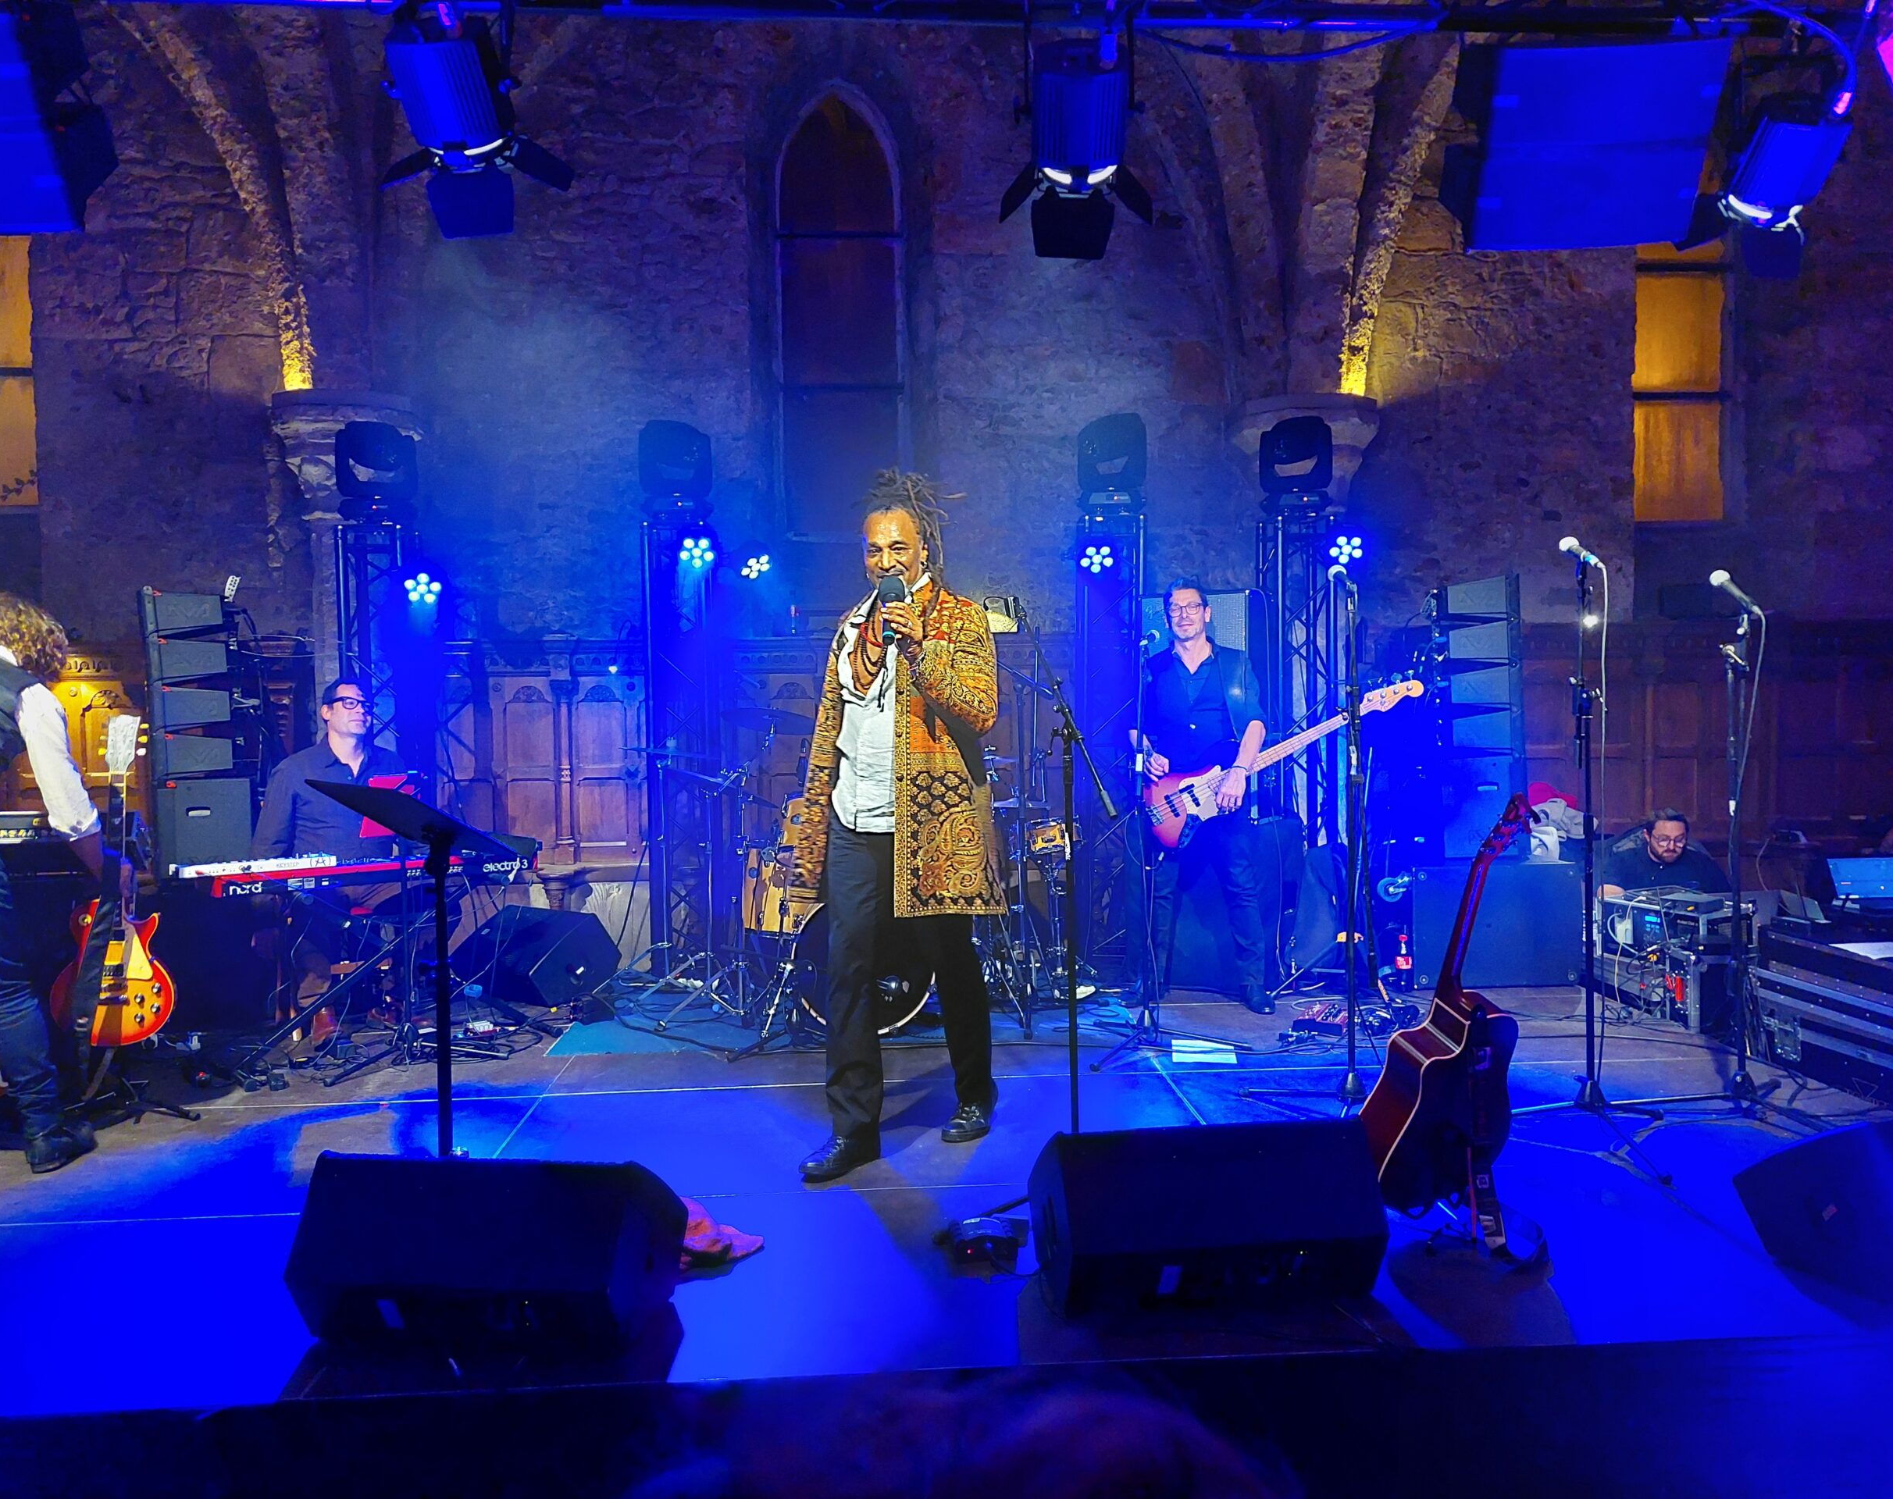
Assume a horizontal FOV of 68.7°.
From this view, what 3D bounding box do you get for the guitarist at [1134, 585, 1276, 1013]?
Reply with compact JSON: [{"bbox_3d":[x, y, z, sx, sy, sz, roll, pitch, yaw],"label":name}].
[{"bbox_3d":[1.043,0.187,5.660,0.560,1.730,0.420,-1,2,13],"label":"guitarist"}]

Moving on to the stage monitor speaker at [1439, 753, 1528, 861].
[{"bbox_3d":[2.454,0.257,6.371,0.370,0.440,0.460,-1,2,15],"label":"stage monitor speaker"}]

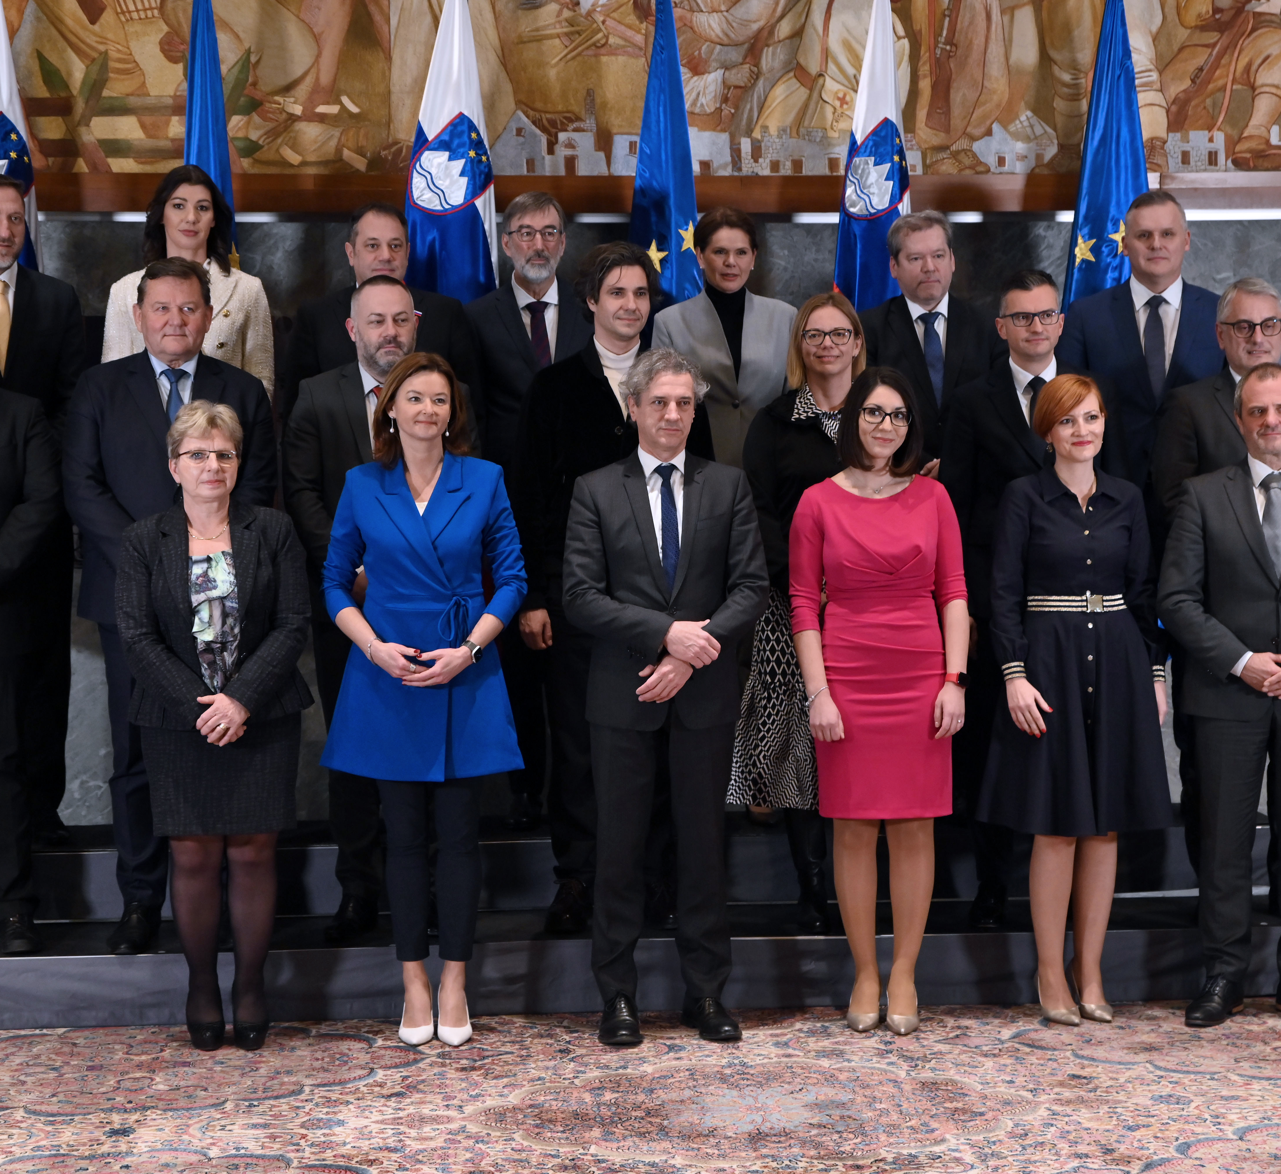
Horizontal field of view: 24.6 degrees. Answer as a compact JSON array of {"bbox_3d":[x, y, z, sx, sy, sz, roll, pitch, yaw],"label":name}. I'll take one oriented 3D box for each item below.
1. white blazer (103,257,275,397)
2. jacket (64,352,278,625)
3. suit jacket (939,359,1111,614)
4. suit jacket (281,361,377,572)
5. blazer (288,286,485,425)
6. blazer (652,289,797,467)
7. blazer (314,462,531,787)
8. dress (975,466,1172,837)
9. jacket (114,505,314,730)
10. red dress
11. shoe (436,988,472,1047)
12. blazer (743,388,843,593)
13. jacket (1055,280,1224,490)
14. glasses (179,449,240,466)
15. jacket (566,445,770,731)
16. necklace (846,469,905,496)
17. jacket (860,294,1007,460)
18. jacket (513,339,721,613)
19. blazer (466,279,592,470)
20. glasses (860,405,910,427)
[{"bbox_3d":[-1.310,-0.610,8.530,0.480,0.660,0.270,-1,4,-9],"label":"white blazer"},{"bbox_3d":[-1.265,-0.267,7.933,0.575,0.740,0.330,-1,3,-9],"label":"jacket"},{"bbox_3d":[1.085,-0.272,8.230,0.490,0.740,0.290,-1,4,-4],"label":"suit jacket"},{"bbox_3d":[-0.702,-0.265,8.020,0.550,0.720,0.360,-1,3,-6],"label":"suit jacket"},{"bbox_3d":[-0.748,-0.513,8.554,0.570,0.740,0.310,-1,3,-9],"label":"blazer"},{"bbox_3d":[0.260,-0.529,8.672,0.460,0.700,0.270,-1,3,-12],"label":"blazer"},{"bbox_3d":[-0.560,0.076,7.560,0.530,0.840,0.360,-1,3,-4],"label":"blazer"},{"bbox_3d":[1.159,0.172,7.870,0.480,0.960,0.360,-1,4,-10],"label":"dress"},{"bbox_3d":[-1.095,0.074,7.530,0.500,0.575,0.360,-1,3,-7],"label":"jacket"},{"bbox_3d":[0.619,0.155,7.670,0.460,0.890,0.310,-1,3,-1],"label":"red dress"},{"bbox_3d":[-0.480,1.107,7.610,0.088,0.120,0.235,-1,3,-5],"label":"shoe"},{"bbox_3d":[0.521,-0.258,8.129,0.470,0.600,0.270,-1,3,-16],"label":"blazer"},{"bbox_3d":[1.518,-0.537,8.780,0.570,0.760,0.330,0,3,4],"label":"jacket"},{"bbox_3d":[-1.118,-0.335,7.600,0.136,0.041,0.140,-2,4,-20],"label":"glasses"},{"bbox_3d":[0.063,0.009,7.700,0.520,0.710,0.330,-1,4,-7],"label":"jacket"},{"bbox_3d":[0.615,-0.283,7.740,0.145,0.085,0.125,-1,4,-4],"label":"necklace"},{"bbox_3d":[0.862,-0.499,8.733,0.540,0.740,0.310,-1,3,-13],"label":"jacket"},{"bbox_3d":[-0.072,-0.301,8.099,0.550,0.759,0.310,-1,3,-19],"label":"jacket"},{"bbox_3d":[-0.296,-0.533,8.668,0.510,0.740,0.290,-1,3,-14],"label":"blazer"},{"bbox_3d":[0.645,-0.447,7.708,0.136,0.046,0.140,8,3,3],"label":"glasses"}]

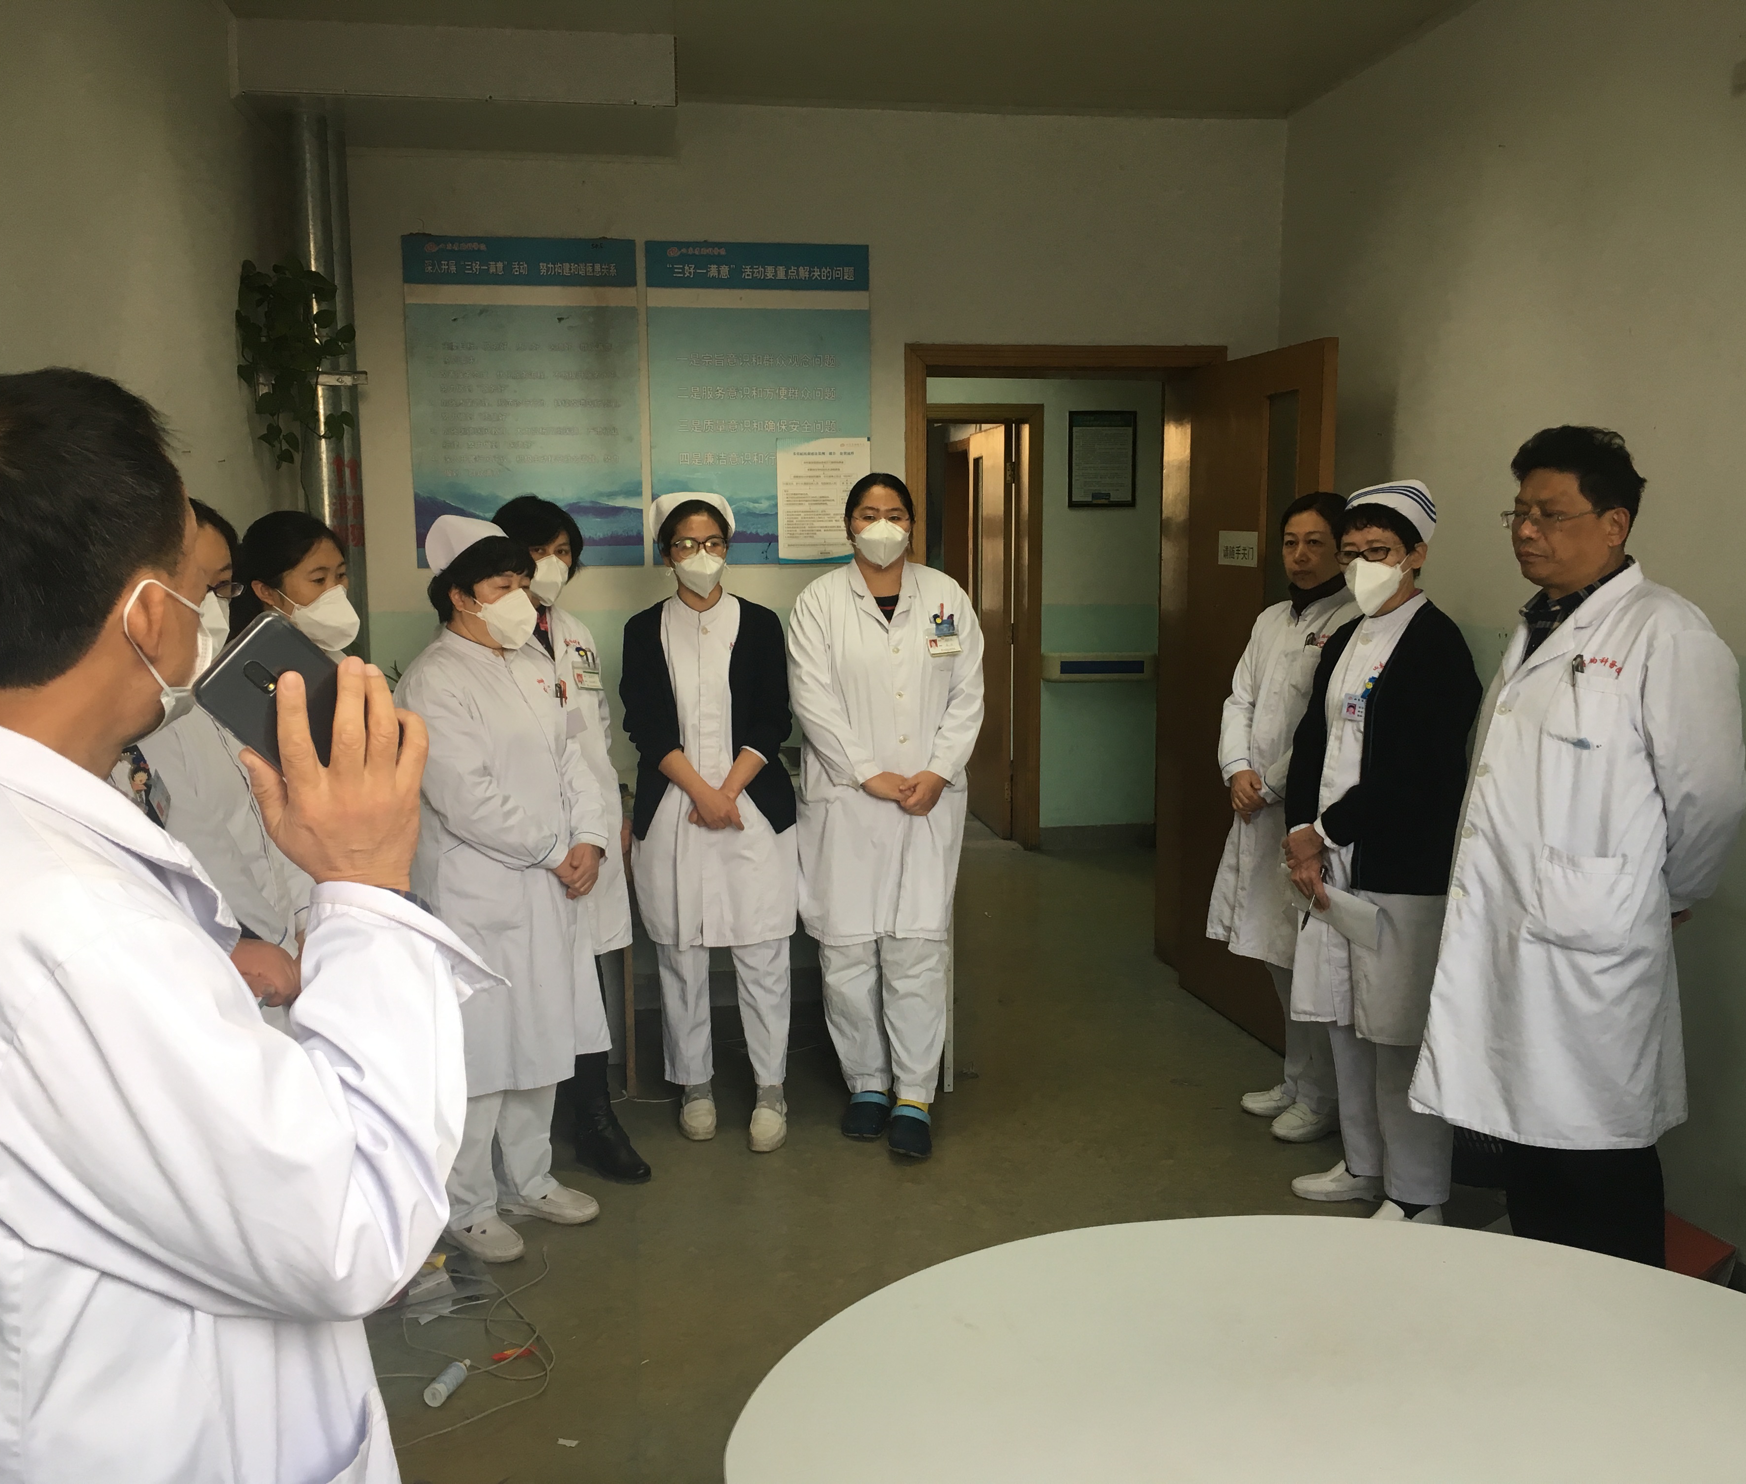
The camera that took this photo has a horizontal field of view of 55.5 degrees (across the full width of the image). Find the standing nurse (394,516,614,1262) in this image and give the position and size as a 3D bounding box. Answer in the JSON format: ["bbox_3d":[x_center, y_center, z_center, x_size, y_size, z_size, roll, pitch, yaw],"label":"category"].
[{"bbox_3d":[-0.808,0.303,3.555,0.380,1.580,0.480,4,9,33],"label":"standing nurse"}]

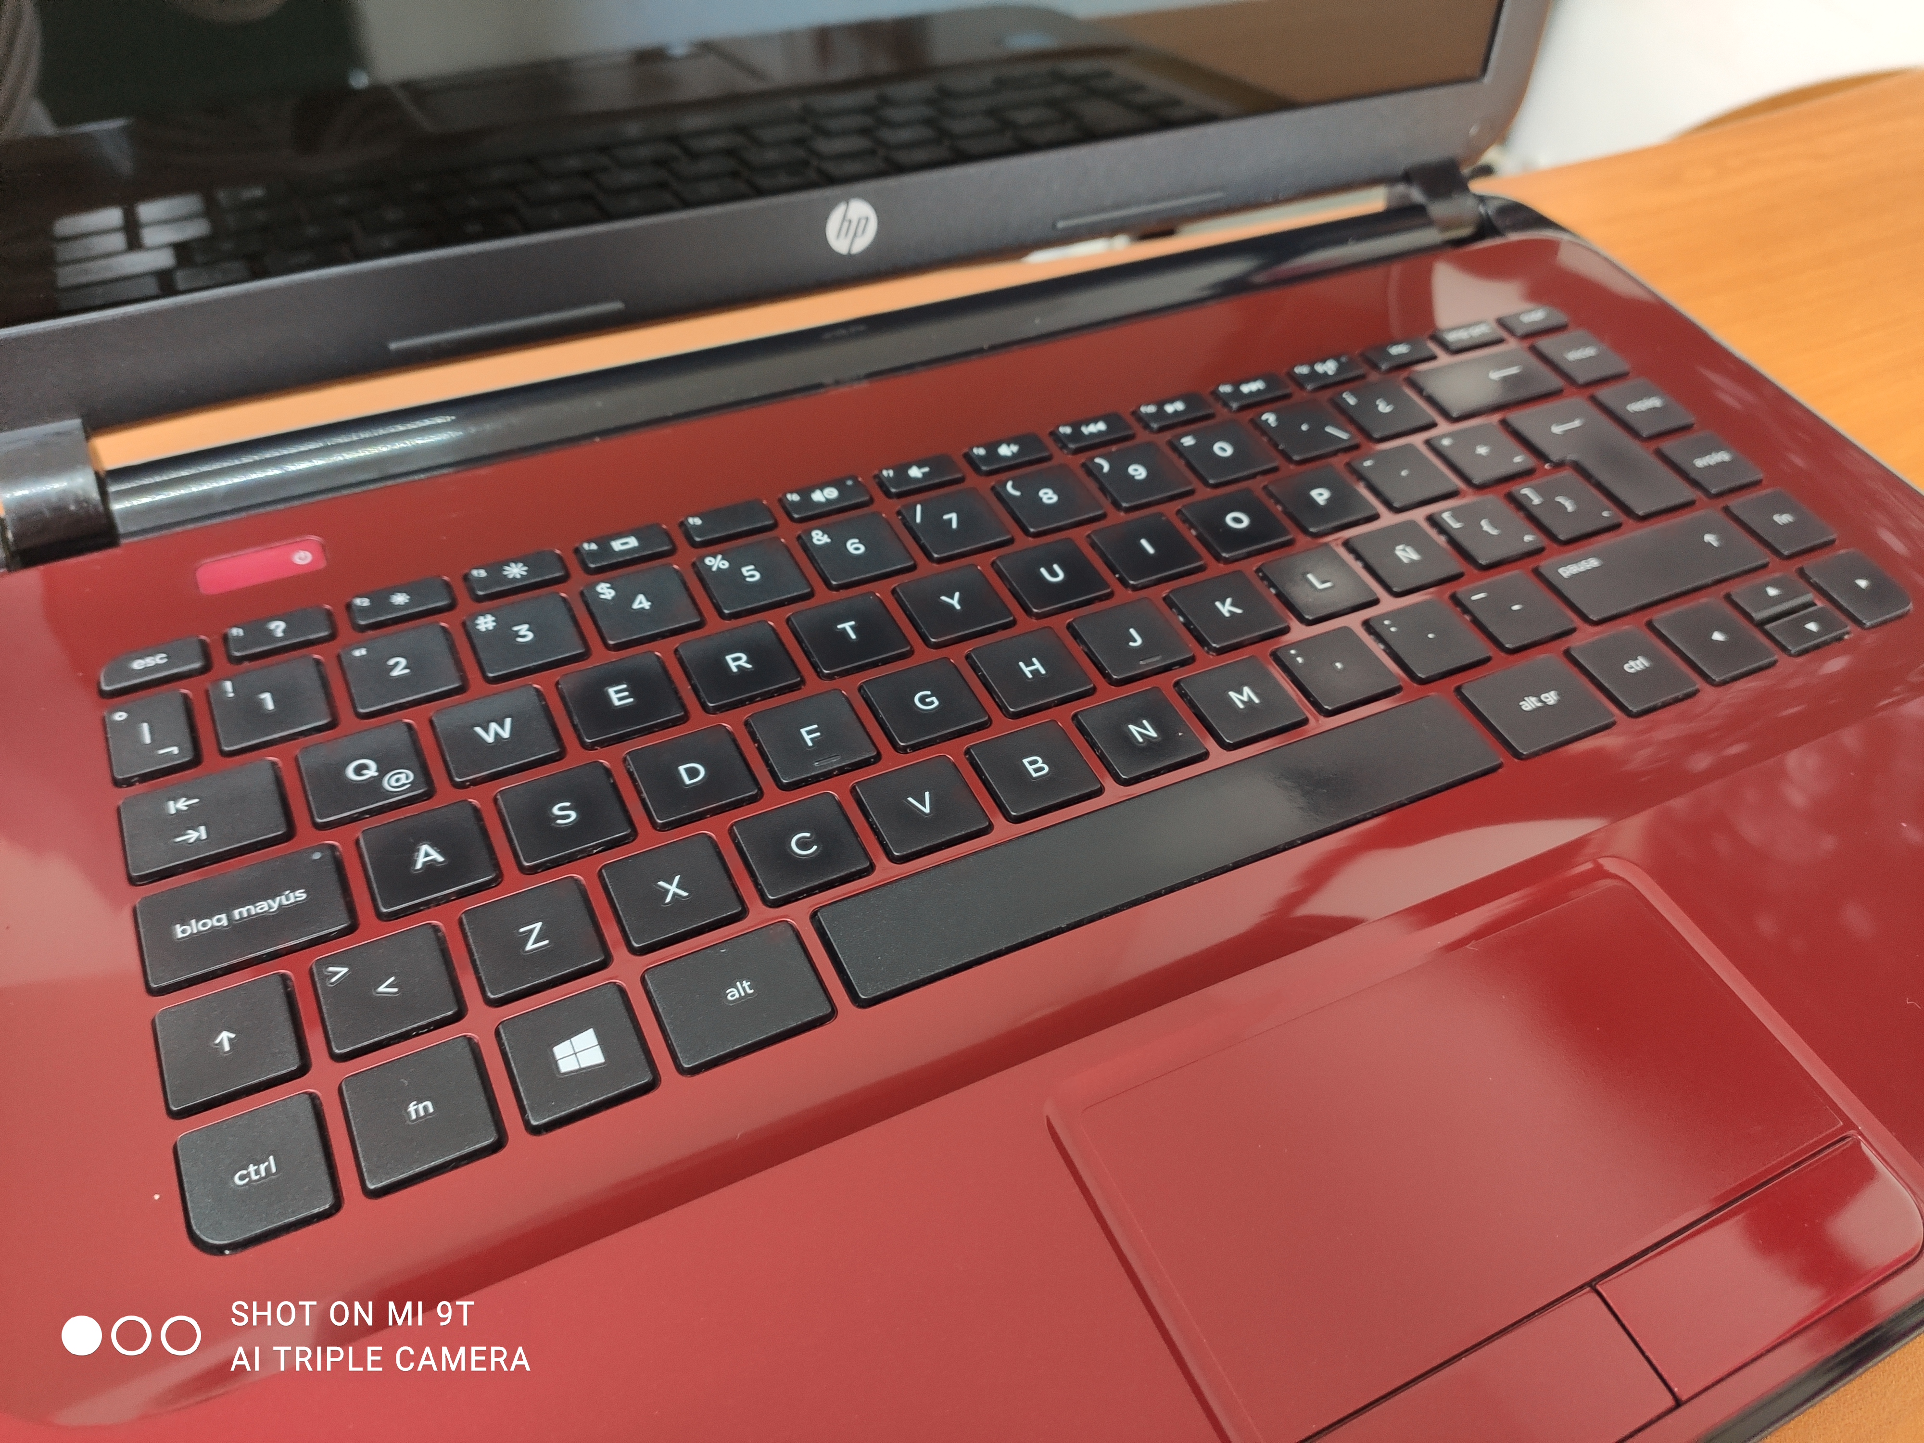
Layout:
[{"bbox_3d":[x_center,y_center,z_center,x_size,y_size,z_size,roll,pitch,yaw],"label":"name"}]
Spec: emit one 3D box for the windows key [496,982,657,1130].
[{"bbox_3d":[-0.047,0.041,0.177,0.016,0.003,0.016,-17,52,-21],"label":"windows key"}]

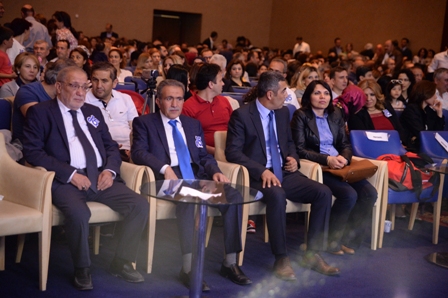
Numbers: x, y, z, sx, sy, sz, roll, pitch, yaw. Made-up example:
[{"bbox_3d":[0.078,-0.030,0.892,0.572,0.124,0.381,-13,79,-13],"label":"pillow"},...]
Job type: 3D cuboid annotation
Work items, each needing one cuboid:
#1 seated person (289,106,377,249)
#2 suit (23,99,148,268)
[{"bbox_3d":[0.811,0.140,6.639,0.580,1.190,0.640,-1,9,-34],"label":"seated person"},{"bbox_3d":[-0.906,0.203,5.485,0.680,1.030,0.640,-1,9,-32],"label":"suit"}]

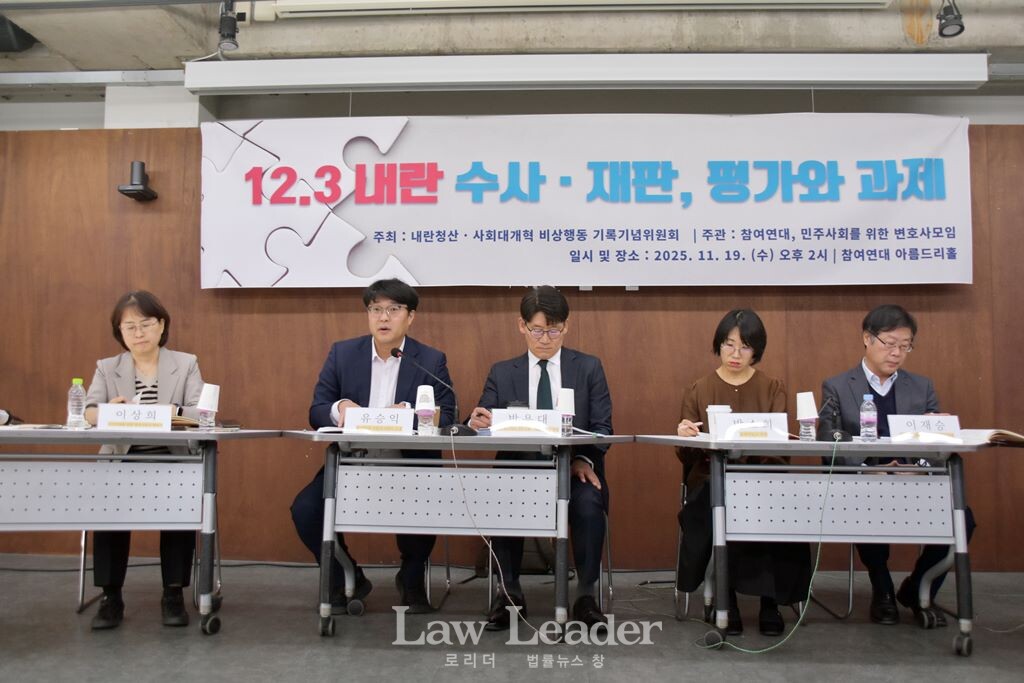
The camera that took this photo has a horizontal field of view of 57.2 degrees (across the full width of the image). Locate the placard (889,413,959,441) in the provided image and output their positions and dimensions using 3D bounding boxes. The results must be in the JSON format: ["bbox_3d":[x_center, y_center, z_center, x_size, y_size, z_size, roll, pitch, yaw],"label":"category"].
[{"bbox_3d":[1.467,0.308,3.330,0.247,0.090,0.070,0,-4,3],"label":"placard"}]

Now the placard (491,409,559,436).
[{"bbox_3d":[0.053,0.282,3.348,0.250,0.100,0.060,0,-5,4],"label":"placard"}]

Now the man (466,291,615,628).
[{"bbox_3d":[0.120,0.429,3.858,0.601,1.330,0.720,0,-5,4],"label":"man"}]

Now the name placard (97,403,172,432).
[{"bbox_3d":[-1.360,0.277,3.390,0.250,0.095,0.070,2,-4,-13],"label":"name placard"}]

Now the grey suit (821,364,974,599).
[{"bbox_3d":[1.572,0.554,3.920,0.585,0.940,0.540,0,-5,4],"label":"grey suit"}]

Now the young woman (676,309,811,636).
[{"bbox_3d":[0.920,0.479,3.750,0.518,1.230,0.650,0,-5,4],"label":"young woman"}]

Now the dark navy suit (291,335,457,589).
[{"bbox_3d":[-0.550,0.485,3.910,0.650,1.050,0.680,0,-4,7],"label":"dark navy suit"}]

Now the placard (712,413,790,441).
[{"bbox_3d":[0.817,0.277,3.189,0.250,0.100,0.060,0,-5,2],"label":"placard"}]

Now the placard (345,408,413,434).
[{"bbox_3d":[-0.483,0.291,3.420,0.248,0.090,0.070,0,-4,2],"label":"placard"}]

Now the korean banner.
[{"bbox_3d":[0.361,-0.739,4.955,4.000,0.880,0.030,0,-5,3],"label":"korean banner"}]

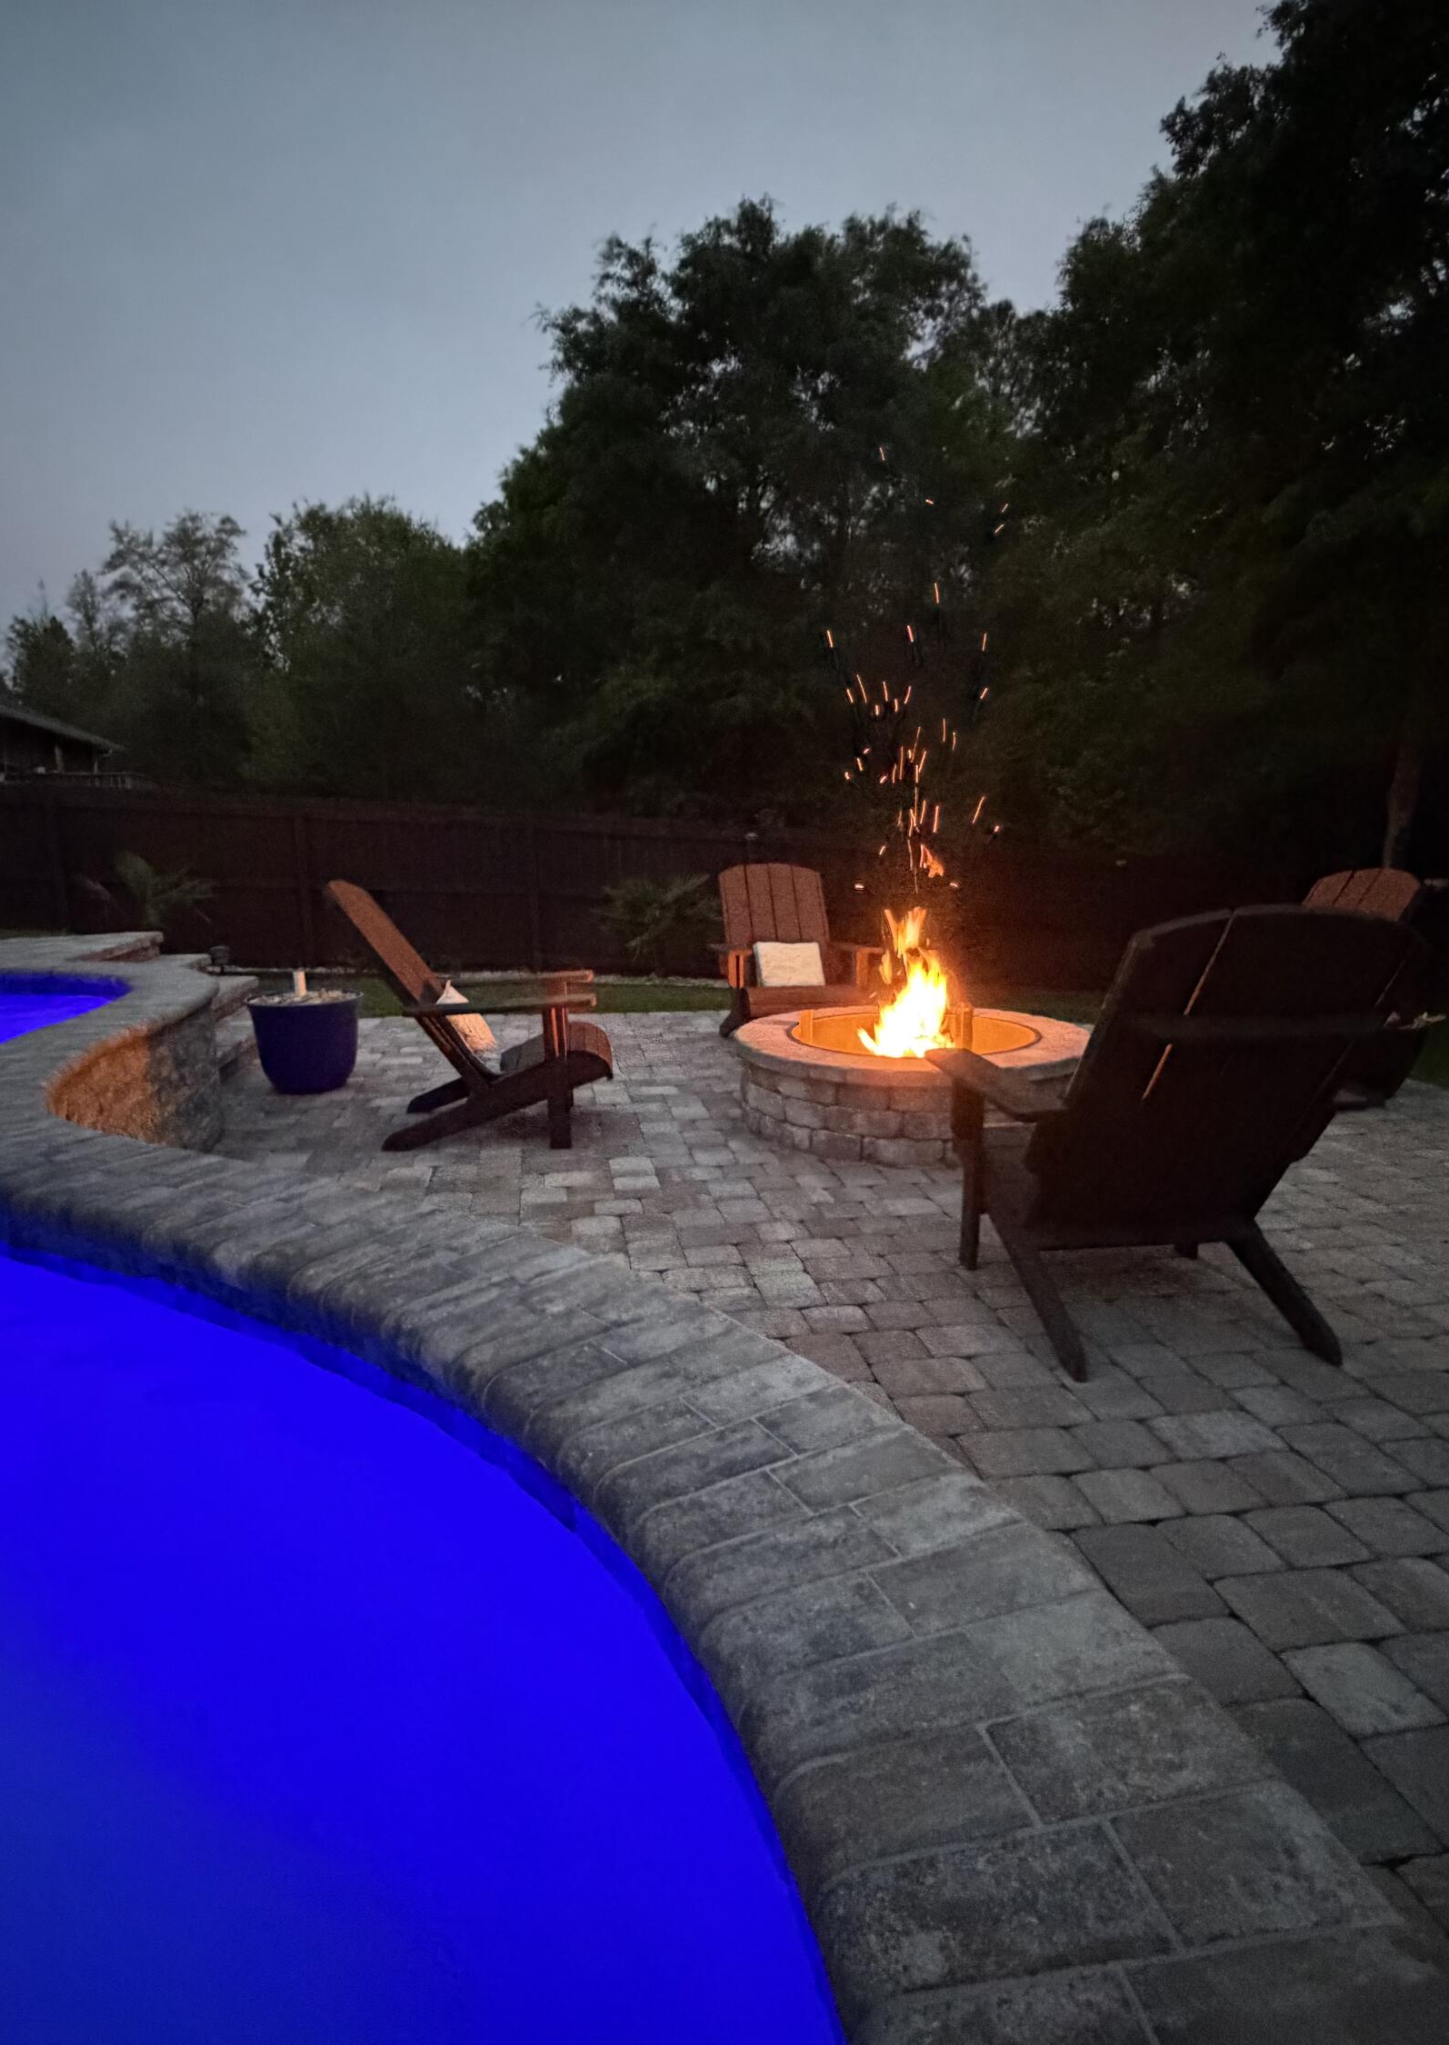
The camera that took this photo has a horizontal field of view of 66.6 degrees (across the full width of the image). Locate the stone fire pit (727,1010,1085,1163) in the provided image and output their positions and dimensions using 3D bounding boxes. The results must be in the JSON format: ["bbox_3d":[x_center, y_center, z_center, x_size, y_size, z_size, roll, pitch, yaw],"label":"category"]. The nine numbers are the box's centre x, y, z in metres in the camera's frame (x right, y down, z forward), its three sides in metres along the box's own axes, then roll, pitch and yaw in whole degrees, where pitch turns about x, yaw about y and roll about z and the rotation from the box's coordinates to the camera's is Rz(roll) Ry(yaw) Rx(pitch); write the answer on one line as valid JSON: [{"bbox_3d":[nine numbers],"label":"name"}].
[{"bbox_3d":[0.760,0.212,4.420,1.435,0.337,1.435,-1,9,0],"label":"stone fire pit"}]

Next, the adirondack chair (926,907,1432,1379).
[{"bbox_3d":[0.975,0.195,2.559,0.814,0.980,0.981,-2,10,-6],"label":"adirondack chair"}]

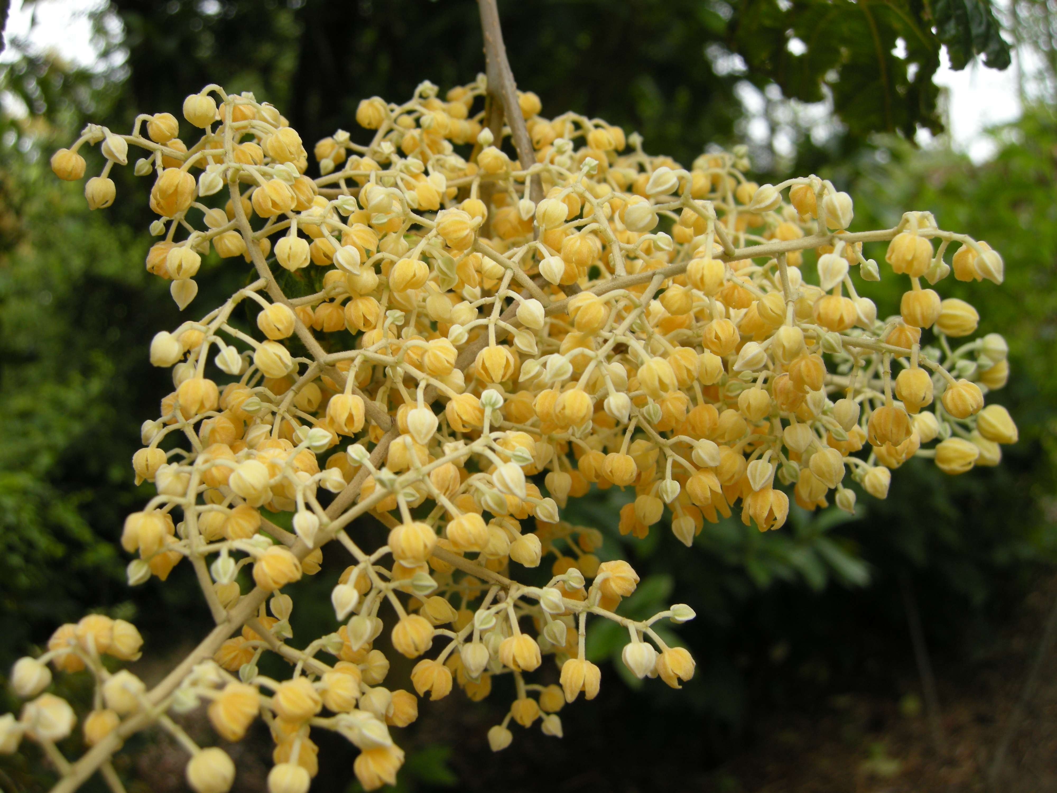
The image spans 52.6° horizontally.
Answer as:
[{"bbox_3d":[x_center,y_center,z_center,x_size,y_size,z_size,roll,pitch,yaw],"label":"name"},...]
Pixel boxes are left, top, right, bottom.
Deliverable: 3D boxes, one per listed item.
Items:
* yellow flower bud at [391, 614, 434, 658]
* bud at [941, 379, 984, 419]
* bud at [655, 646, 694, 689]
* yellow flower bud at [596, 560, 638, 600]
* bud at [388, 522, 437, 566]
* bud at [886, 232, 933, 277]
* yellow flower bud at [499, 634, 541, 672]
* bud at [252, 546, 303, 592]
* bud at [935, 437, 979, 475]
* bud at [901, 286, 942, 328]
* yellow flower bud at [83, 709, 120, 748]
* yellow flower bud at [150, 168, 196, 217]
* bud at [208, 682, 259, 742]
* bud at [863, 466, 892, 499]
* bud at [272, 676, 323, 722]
[{"bbox_3d":[-0.025,0.051,0.228,0.009,0.009,0.009,-17,-26,0],"label":"yellow flower bud"},{"bbox_3d":[0.102,0.000,0.250,0.009,0.009,0.009,43,0,29],"label":"bud"},{"bbox_3d":[0.033,0.062,0.242,0.009,0.009,0.009,-18,-9,0],"label":"bud"},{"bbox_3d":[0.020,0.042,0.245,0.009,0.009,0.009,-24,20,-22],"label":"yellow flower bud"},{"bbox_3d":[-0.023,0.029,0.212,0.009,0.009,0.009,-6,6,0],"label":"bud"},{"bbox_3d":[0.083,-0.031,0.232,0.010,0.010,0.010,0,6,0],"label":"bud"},{"bbox_3d":[-0.002,0.058,0.240,0.009,0.009,0.009,-6,-12,0],"label":"yellow flower bud"},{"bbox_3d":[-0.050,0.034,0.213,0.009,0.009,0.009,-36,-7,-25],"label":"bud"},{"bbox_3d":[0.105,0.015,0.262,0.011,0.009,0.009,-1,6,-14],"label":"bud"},{"bbox_3d":[0.091,-0.020,0.247,0.009,0.009,0.009,-6,-6,0],"label":"bud"},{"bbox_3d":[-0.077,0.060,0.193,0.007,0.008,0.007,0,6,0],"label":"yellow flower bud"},{"bbox_3d":[-0.083,-0.048,0.250,0.010,0.011,0.010,15,-12,0],"label":"yellow flower bud"},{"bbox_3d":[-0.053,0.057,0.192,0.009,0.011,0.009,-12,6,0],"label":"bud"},{"bbox_3d":[0.088,0.022,0.270,0.007,0.009,0.007,-35,-6,0],"label":"bud"},{"bbox_3d":[-0.046,0.060,0.212,0.010,0.008,0.008,25,0,15],"label":"bud"}]

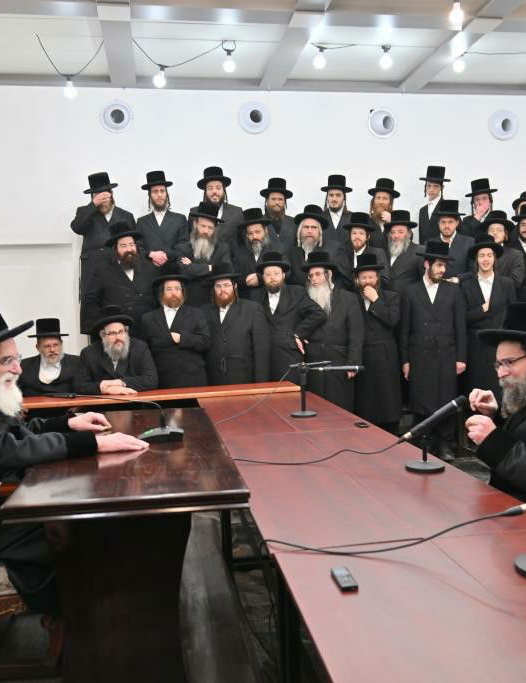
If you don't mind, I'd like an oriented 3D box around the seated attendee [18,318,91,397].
[{"bbox_3d":[-1.544,0.481,5.102,0.540,1.305,0.750,-3,3,-14],"label":"seated attendee"}]

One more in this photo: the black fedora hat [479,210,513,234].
[{"bbox_3d":[2.198,-1.130,6.400,0.310,0.150,0.350,0,-6,30],"label":"black fedora hat"}]

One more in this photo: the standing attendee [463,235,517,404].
[{"bbox_3d":[2.078,0.008,6.245,0.540,1.908,0.420,-1,3,20],"label":"standing attendee"}]

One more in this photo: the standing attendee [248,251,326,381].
[{"bbox_3d":[0.136,0.134,5.893,0.620,1.814,0.420,-2,3,3],"label":"standing attendee"}]

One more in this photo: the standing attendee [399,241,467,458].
[{"bbox_3d":[1.453,0.067,5.800,0.560,1.850,0.360,-1,3,14],"label":"standing attendee"}]

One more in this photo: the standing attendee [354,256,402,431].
[{"bbox_3d":[0.990,0.124,5.850,0.480,1.760,0.400,-1,3,19],"label":"standing attendee"}]

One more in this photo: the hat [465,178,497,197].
[{"bbox_3d":[2.368,-1.669,7.400,0.340,0.150,0.360,-6,4,27],"label":"hat"}]

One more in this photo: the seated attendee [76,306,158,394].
[{"bbox_3d":[-1.057,0.432,5.104,0.620,1.371,0.750,-3,3,-14],"label":"seated attendee"}]

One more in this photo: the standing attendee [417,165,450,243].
[{"bbox_3d":[1.778,-0.943,7.100,0.460,1.765,0.340,0,3,34],"label":"standing attendee"}]

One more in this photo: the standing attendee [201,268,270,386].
[{"bbox_3d":[-0.205,0.220,5.790,0.560,1.673,0.420,-1,3,16],"label":"standing attendee"}]

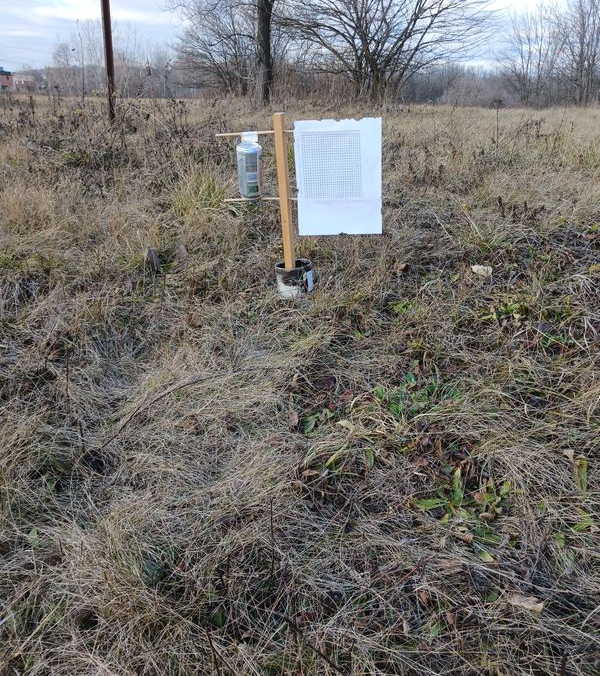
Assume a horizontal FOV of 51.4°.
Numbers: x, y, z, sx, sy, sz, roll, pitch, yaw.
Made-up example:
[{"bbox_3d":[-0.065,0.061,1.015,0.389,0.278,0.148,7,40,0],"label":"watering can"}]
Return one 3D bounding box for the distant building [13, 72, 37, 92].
[{"bbox_3d":[-88.301,-82.349,201.655,8.500,6.200,8.000,-6,22,-16],"label":"distant building"}]

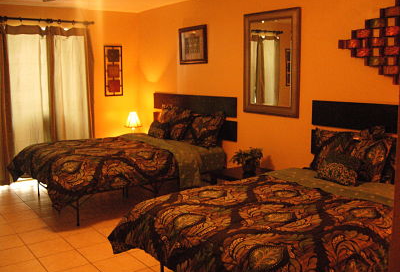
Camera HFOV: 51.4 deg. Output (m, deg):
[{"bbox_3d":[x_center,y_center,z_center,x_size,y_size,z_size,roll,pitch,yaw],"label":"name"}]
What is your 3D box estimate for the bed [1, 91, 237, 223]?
[{"bbox_3d":[-0.969,0.152,5.096,2.070,1.222,1.905,-6,10,-36],"label":"bed"}]

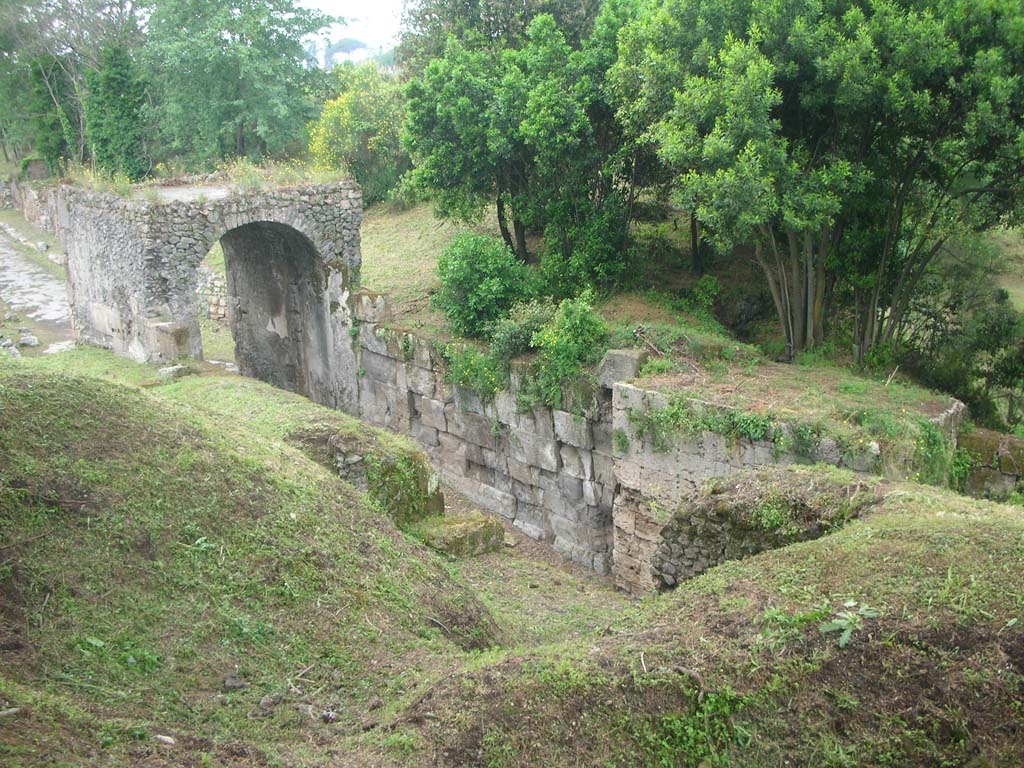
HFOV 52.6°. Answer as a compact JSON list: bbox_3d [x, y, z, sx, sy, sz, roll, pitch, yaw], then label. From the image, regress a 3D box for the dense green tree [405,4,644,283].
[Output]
[{"bbox_3d":[0.270,-5.200,22.200,5.100,5.500,4.600,0,15,0],"label":"dense green tree"}]

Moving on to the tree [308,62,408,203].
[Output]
[{"bbox_3d":[-4.100,-6.650,27.700,2.900,3.700,2.800,0,15,0],"label":"tree"}]

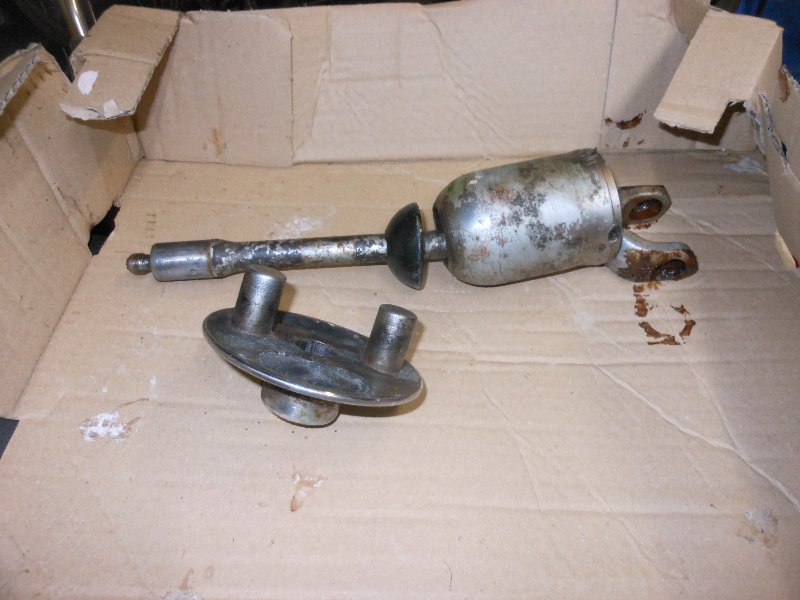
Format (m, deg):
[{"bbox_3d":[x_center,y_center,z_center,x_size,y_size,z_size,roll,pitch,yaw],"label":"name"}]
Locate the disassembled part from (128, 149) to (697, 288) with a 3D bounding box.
[{"bbox_3d":[0.004,-0.041,0.345,0.312,0.063,0.075,-4,50,-2],"label":"disassembled part"}]

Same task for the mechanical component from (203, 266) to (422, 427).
[{"bbox_3d":[-0.037,0.023,0.292,0.099,0.055,0.099,16,12,-9],"label":"mechanical component"}]

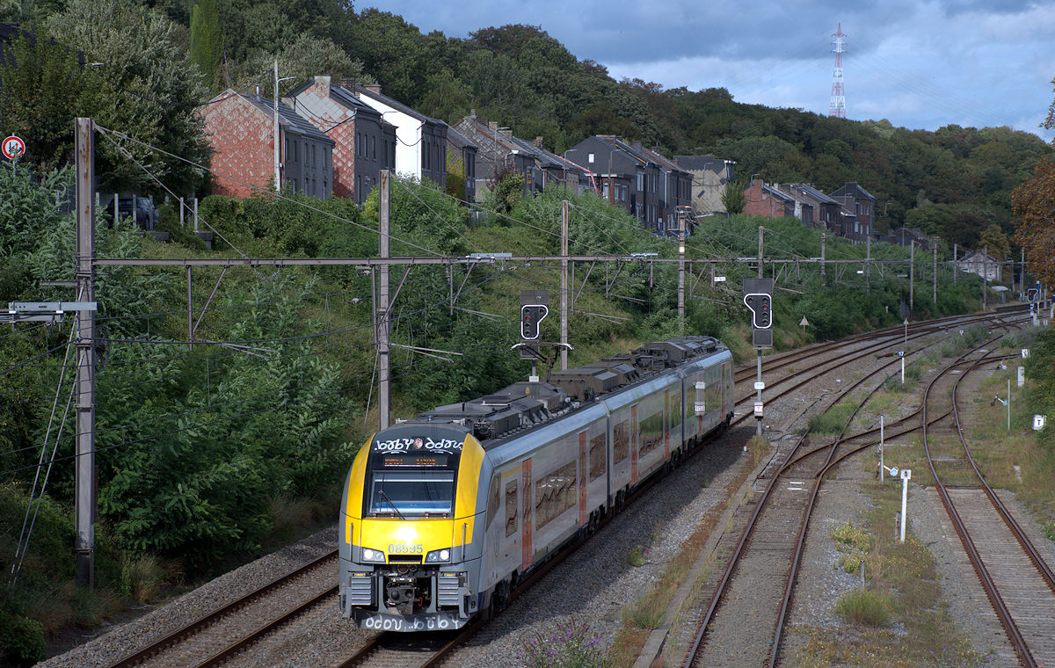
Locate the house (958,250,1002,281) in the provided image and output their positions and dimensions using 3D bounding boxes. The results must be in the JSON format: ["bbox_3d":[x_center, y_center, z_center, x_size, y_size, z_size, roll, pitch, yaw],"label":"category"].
[{"bbox_3d":[99.290,-14.730,673.940,8.300,7.270,8.500,0,1,10],"label":"house"}]

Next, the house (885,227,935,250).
[{"bbox_3d":[76.532,-18.336,620.000,6.800,6.300,11.000,0,1,21],"label":"house"}]

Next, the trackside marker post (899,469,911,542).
[{"bbox_3d":[9.997,4.548,81.500,0.270,1.970,0.100,2,1,6],"label":"trackside marker post"}]

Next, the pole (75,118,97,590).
[{"bbox_3d":[-9.702,0.463,67.500,0.360,10.400,0.360,0,1,7],"label":"pole"}]

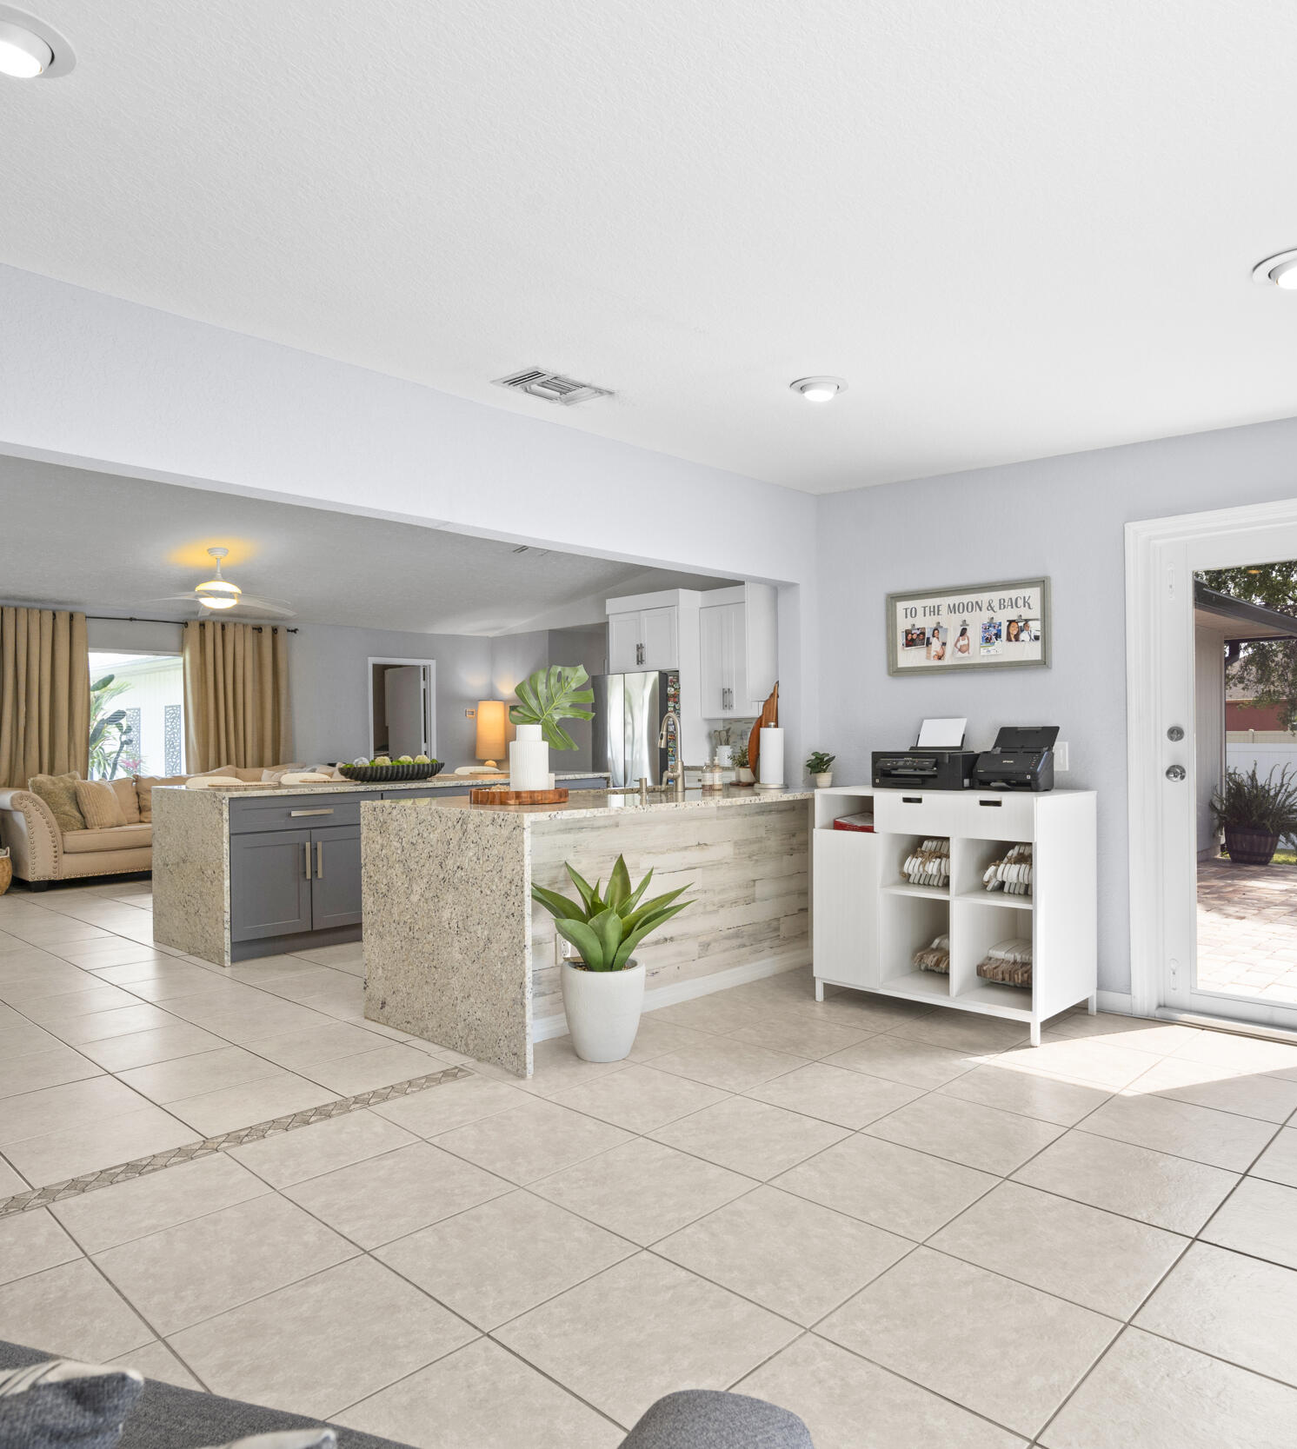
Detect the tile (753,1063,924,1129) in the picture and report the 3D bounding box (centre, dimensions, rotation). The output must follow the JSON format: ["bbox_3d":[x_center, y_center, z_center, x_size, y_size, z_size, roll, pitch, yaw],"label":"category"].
[{"bbox_3d":[0.624,1.233,3.214,0.450,0.012,0.450,-2,-1,44],"label":"tile"}]

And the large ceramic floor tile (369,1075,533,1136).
[{"bbox_3d":[-0.619,1.246,3.160,0.329,0.012,0.451,-1,-1,44],"label":"large ceramic floor tile"}]

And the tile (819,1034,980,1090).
[{"bbox_3d":[0.939,1.224,3.523,0.448,0.010,0.448,-1,-1,44],"label":"tile"}]

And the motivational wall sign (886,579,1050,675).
[{"bbox_3d":[1.494,-0.449,4.574,0.808,0.412,0.032,-2,-1,44],"label":"motivational wall sign"}]

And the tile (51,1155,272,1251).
[{"bbox_3d":[-1.256,1.235,2.503,0.352,0.010,0.448,-1,-1,44],"label":"tile"}]

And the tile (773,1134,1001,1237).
[{"bbox_3d":[0.631,1.221,2.572,0.450,0.012,0.450,-2,-1,44],"label":"tile"}]

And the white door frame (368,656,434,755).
[{"bbox_3d":[-2.886,0.327,11.348,0.136,2.156,0.854,-2,-1,44],"label":"white door frame"}]

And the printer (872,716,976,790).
[{"bbox_3d":[1.338,0.144,4.503,0.445,0.310,0.360,-2,-2,44],"label":"printer"}]

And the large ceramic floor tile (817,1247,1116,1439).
[{"bbox_3d":[0.642,1.210,1.933,0.447,0.010,0.447,-2,-2,44],"label":"large ceramic floor tile"}]

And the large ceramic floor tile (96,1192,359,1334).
[{"bbox_3d":[-0.971,1.233,2.231,0.447,0.010,0.447,-2,-2,44],"label":"large ceramic floor tile"}]

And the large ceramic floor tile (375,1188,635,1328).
[{"bbox_3d":[-0.326,1.221,2.231,0.448,0.010,0.448,-1,-1,44],"label":"large ceramic floor tile"}]

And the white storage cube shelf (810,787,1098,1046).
[{"bbox_3d":[1.329,0.763,4.254,1.003,0.949,0.617,-2,-1,44],"label":"white storage cube shelf"}]

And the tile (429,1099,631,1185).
[{"bbox_3d":[-0.337,1.241,2.883,0.447,0.010,0.447,-2,-2,44],"label":"tile"}]

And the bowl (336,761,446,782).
[{"bbox_3d":[-1.646,0.320,6.281,0.240,0.110,0.710,-2,-1,44],"label":"bowl"}]

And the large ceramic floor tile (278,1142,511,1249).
[{"bbox_3d":[-0.649,1.229,2.547,0.448,0.010,0.448,-1,-1,44],"label":"large ceramic floor tile"}]

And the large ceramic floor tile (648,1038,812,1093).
[{"bbox_3d":[0.298,1.242,3.531,0.450,0.012,0.450,-2,-1,44],"label":"large ceramic floor tile"}]

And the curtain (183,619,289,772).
[{"bbox_3d":[-4.159,0.173,9.813,0.145,2.393,1.053,-2,-1,44],"label":"curtain"}]

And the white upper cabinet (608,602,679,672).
[{"bbox_3d":[0.167,-0.773,9.243,0.920,0.630,0.600,-1,-1,44],"label":"white upper cabinet"}]

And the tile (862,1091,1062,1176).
[{"bbox_3d":[0.948,1.224,2.897,0.450,0.012,0.450,-2,-1,44],"label":"tile"}]

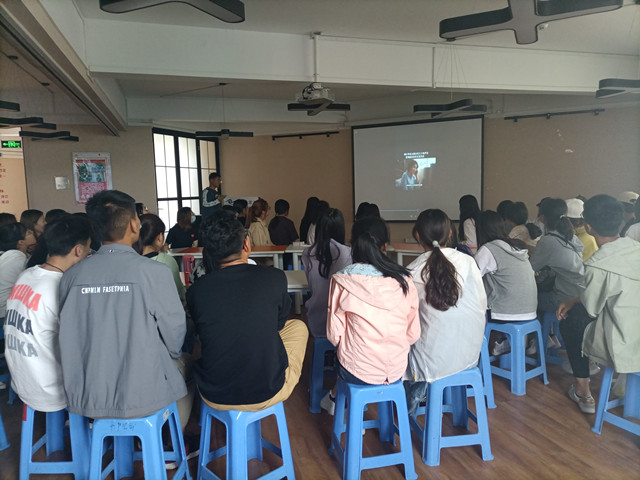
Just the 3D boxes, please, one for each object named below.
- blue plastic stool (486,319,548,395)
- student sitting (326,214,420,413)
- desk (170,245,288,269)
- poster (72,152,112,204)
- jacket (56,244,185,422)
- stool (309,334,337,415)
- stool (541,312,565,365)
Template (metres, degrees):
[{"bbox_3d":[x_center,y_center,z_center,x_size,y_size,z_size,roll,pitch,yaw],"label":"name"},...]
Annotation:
[{"bbox_3d":[1.378,0.803,3.458,0.365,0.465,0.365,-5,6,-34],"label":"blue plastic stool"},{"bbox_3d":[0.260,0.491,2.740,0.510,1.270,0.800,-2,6,-4],"label":"student sitting"},{"bbox_3d":[-1.167,0.504,6.172,1.420,0.750,0.650,-2,5,-3],"label":"desk"},{"bbox_3d":[-3.310,-0.890,7.000,0.540,0.760,0.020,-3,6,-15],"label":"poster"},{"bbox_3d":[-0.900,0.387,2.220,0.570,0.740,0.400,-2,6,-2],"label":"jacket"},{"bbox_3d":[0.107,0.859,3.260,0.365,0.465,0.365,-2,5,-1],"label":"stool"},{"bbox_3d":[1.910,0.766,3.680,0.360,0.450,0.360,-5,7,-30],"label":"stool"}]

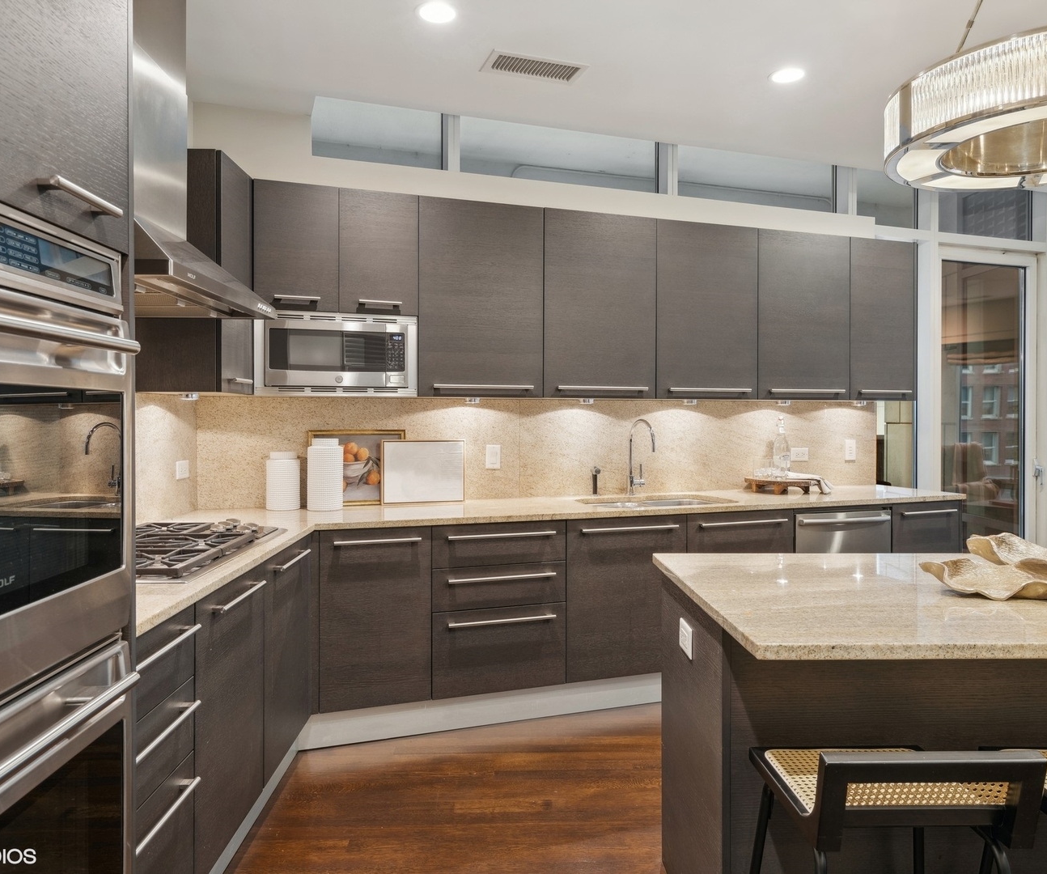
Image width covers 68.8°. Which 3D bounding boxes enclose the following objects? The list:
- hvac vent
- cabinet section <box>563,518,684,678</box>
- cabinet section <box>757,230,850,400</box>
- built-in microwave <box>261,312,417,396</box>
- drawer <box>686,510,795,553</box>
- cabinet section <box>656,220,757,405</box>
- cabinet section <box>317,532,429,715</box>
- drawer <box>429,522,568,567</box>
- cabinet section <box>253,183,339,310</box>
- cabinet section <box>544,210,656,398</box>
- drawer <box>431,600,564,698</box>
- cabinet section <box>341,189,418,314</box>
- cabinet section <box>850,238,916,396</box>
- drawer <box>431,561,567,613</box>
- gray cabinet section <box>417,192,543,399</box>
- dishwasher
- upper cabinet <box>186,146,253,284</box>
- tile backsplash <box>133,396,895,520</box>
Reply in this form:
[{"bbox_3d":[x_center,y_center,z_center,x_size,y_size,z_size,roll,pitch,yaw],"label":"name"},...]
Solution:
[{"bbox_3d":[0.044,-1.489,3.093,0.400,0.030,0.198,0,2,-19],"label":"hvac vent"},{"bbox_3d":[0.375,0.725,3.784,0.609,0.725,0.630,0,1,-19],"label":"cabinet section"},{"bbox_3d":[1.492,-0.659,4.320,0.611,0.912,0.320,0,1,-19],"label":"cabinet section"},{"bbox_3d":[-0.858,-0.364,3.482,0.705,0.356,0.340,0,2,-19],"label":"built-in microwave"},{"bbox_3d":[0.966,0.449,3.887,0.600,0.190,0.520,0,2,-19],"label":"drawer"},{"bbox_3d":[0.916,-0.654,4.122,0.607,0.912,0.320,0,1,-19],"label":"cabinet section"},{"bbox_3d":[-0.699,0.734,3.414,0.455,0.725,0.630,0,1,-19],"label":"cabinet section"},{"bbox_3d":[-0.174,0.451,3.496,0.599,0.177,0.520,0,2,-19],"label":"drawer"},{"bbox_3d":[-1.026,-0.821,3.449,0.351,0.545,0.320,0,1,-19],"label":"cabinet section"},{"bbox_3d":[0.340,-0.649,3.923,0.612,0.912,0.320,0,1,-19],"label":"cabinet section"},{"bbox_3d":[-0.174,0.906,3.508,0.599,0.362,0.520,0,2,-19],"label":"drawer"},{"bbox_3d":[-0.693,-0.824,3.564,0.354,0.545,0.320,0,1,-19],"label":"cabinet section"},{"bbox_3d":[1.996,-0.663,4.495,0.457,0.912,0.320,0,1,-19],"label":"cabinet section"},{"bbox_3d":[-0.174,0.633,3.501,0.599,0.186,0.520,0,2,-19],"label":"drawer"},{"bbox_3d":[-0.237,-0.644,3.724,0.609,0.912,0.320,0,1,-19],"label":"gray cabinet section"},{"bbox_3d":[1.531,0.754,4.127,0.613,0.800,0.610,0,2,-19],"label":"dishwasher"},{"bbox_3d":[-1.293,-0.625,3.024,0.341,0.903,0.383,0,2,-1],"label":"upper cabinet"},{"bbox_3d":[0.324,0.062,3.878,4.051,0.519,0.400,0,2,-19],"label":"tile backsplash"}]

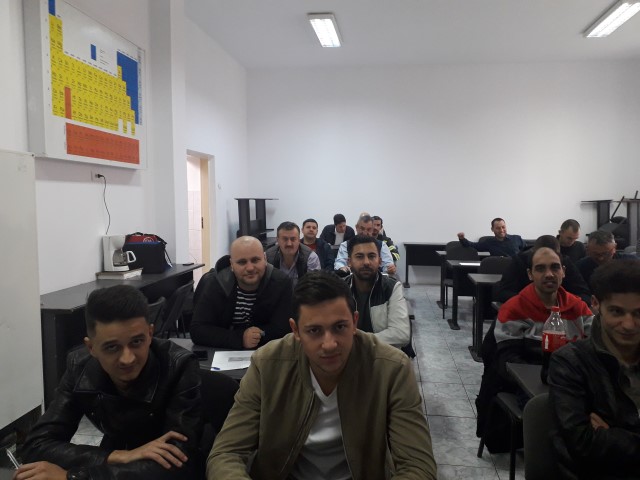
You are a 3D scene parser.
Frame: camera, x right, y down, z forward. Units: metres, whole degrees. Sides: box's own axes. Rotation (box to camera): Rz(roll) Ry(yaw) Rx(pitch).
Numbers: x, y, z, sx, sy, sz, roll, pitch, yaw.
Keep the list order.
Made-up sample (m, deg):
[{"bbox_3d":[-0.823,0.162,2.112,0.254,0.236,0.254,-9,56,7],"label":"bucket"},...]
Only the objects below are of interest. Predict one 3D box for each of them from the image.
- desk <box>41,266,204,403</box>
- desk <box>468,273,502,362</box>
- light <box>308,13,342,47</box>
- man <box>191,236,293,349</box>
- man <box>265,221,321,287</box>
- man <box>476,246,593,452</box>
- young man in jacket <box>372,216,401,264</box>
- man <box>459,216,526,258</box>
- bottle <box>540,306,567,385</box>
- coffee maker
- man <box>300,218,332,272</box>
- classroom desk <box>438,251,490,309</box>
[{"bbox_3d":[-1.743,0.735,4.454,0.570,0.734,2.300,1,5,8],"label":"desk"},{"bbox_3d":[2.097,0.746,4.716,1.280,0.734,0.550,1,5,8],"label":"desk"},{"bbox_3d":[0.091,-2.818,6.772,0.330,0.080,1.240,1,5,8],"label":"light"},{"bbox_3d":[-0.367,0.626,2.580,0.550,1.280,0.800,-1,4,-3],"label":"man"},{"bbox_3d":[-0.211,0.509,3.862,0.530,1.300,0.720,1,5,2],"label":"man"},{"bbox_3d":[1.051,0.650,2.380,0.530,1.240,0.800,1,4,18],"label":"man"},{"bbox_3d":[0.810,0.346,6.800,0.550,1.310,0.750,0,4,8],"label":"young man in jacket"},{"bbox_3d":[2.154,0.345,6.276,0.860,1.270,0.750,2,5,14],"label":"man"},{"bbox_3d":[0.935,0.419,1.990,0.098,0.302,0.098,0,3,0],"label":"bottle"},{"bbox_3d":[-2.008,0.135,5.000,0.280,0.355,0.200,2,4,28],"label":"coffee maker"},{"bbox_3d":[-0.088,0.431,5.500,0.530,1.310,0.750,0,4,3],"label":"man"},{"bbox_3d":[2.312,0.567,6.920,1.280,0.734,0.550,1,5,8],"label":"classroom desk"}]

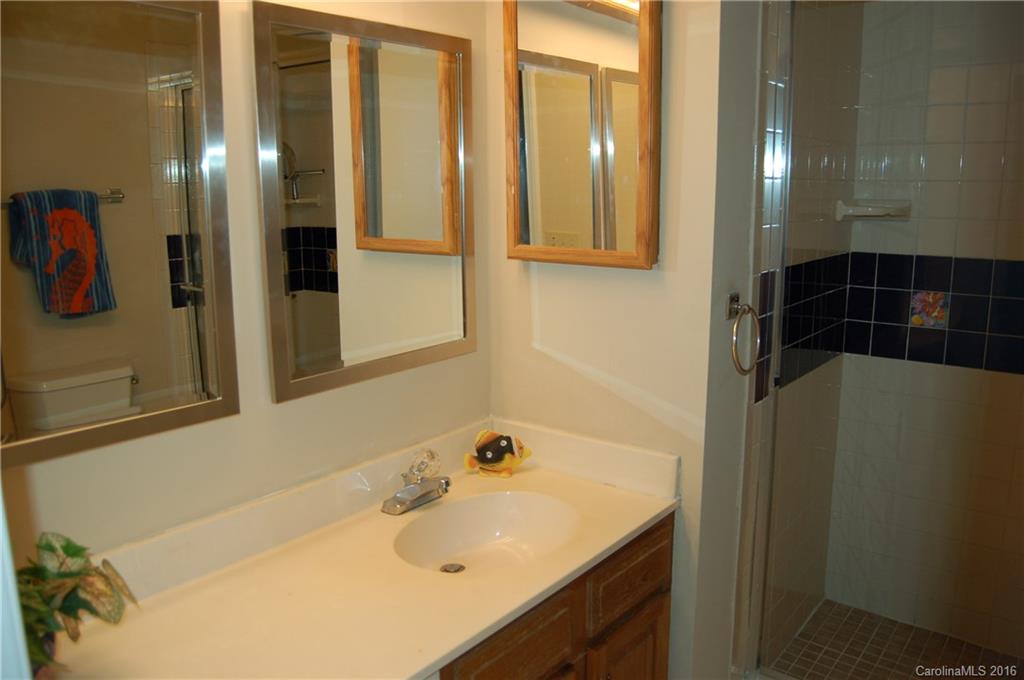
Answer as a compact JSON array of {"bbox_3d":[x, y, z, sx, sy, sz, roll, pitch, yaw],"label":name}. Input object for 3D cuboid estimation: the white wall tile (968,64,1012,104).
[{"bbox_3d":[1.362,-0.728,2.187,0.108,0.108,0.010,8,15,39],"label":"white wall tile"}]

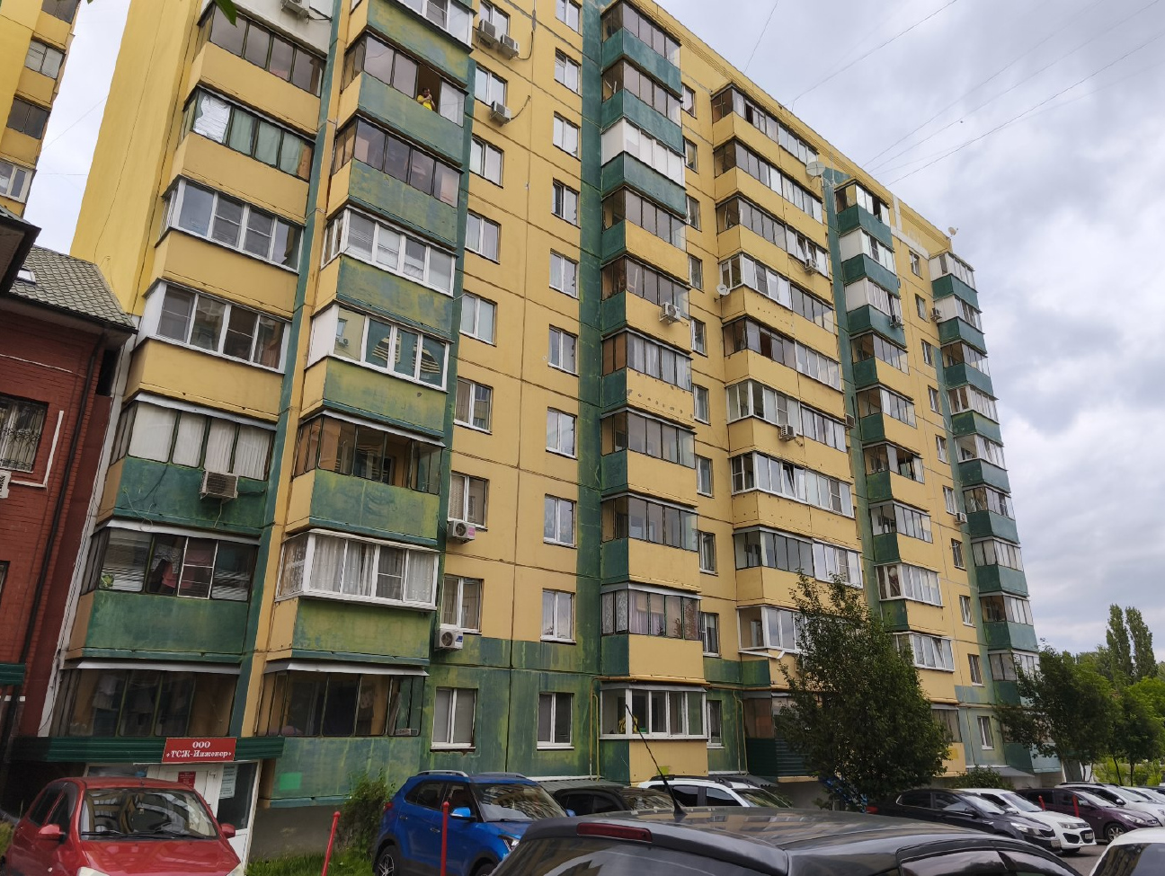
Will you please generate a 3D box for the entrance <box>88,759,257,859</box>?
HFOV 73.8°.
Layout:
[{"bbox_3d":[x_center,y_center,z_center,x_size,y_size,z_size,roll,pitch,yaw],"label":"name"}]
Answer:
[{"bbox_3d":[-7.555,6.965,14.130,2.970,1.980,0.450,17,-26,-38],"label":"entrance"}]

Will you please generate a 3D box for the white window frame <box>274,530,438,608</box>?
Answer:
[{"bbox_3d":[-4.997,3.112,17.585,3.200,1.380,1.280,17,-26,-37],"label":"white window frame"}]

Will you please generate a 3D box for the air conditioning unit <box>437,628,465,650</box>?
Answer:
[{"bbox_3d":[-3.374,5.090,19.593,0.700,0.460,0.280,16,-24,-39],"label":"air conditioning unit"}]

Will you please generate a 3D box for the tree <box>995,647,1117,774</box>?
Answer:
[{"bbox_3d":[19.471,11.795,32.000,4.600,6.500,4.600,17,-26,-38],"label":"tree"}]

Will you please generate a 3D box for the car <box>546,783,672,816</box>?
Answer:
[{"bbox_3d":[0.537,6.668,13.031,1.750,1.470,4.350,17,-26,-38],"label":"car"}]

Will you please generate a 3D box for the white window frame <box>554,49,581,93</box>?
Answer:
[{"bbox_3d":[-0.522,-13.461,28.671,1.270,1.450,0.150,17,-26,-38],"label":"white window frame"}]

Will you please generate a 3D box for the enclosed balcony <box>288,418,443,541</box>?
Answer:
[{"bbox_3d":[-5.000,1.148,18.344,3.190,2.650,1.200,17,-26,-37],"label":"enclosed balcony"}]

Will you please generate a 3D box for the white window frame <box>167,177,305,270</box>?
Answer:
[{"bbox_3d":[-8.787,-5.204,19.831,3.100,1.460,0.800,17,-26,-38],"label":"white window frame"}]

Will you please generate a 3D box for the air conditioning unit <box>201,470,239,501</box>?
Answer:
[{"bbox_3d":[-8.117,1.086,17.358,0.700,0.530,0.290,17,-26,-38],"label":"air conditioning unit"}]

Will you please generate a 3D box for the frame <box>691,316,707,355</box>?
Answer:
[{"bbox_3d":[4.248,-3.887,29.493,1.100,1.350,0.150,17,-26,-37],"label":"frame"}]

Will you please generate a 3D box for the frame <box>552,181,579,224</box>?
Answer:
[{"bbox_3d":[-0.611,-7.993,26.586,1.180,1.400,0.150,17,-26,-37],"label":"frame"}]

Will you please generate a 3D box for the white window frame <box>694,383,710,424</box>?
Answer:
[{"bbox_3d":[4.277,-1.303,28.907,1.220,1.410,0.160,17,-26,-38],"label":"white window frame"}]

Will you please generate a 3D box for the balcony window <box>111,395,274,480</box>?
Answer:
[{"bbox_3d":[-8.063,0.224,16.244,2.760,1.180,1.220,16,-24,-39],"label":"balcony window"}]

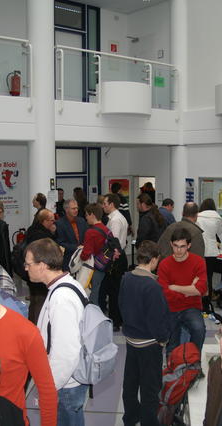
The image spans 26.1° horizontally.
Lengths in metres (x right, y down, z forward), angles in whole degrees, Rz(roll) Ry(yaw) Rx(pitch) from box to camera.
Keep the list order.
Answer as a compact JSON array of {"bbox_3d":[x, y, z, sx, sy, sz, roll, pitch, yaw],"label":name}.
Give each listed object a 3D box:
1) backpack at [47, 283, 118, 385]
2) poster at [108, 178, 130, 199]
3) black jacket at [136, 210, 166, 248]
[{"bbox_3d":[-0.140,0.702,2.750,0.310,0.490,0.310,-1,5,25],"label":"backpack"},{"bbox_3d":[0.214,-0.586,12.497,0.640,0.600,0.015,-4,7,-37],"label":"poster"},{"bbox_3d":[0.540,0.300,6.400,0.300,0.700,0.470,5,8,41],"label":"black jacket"}]

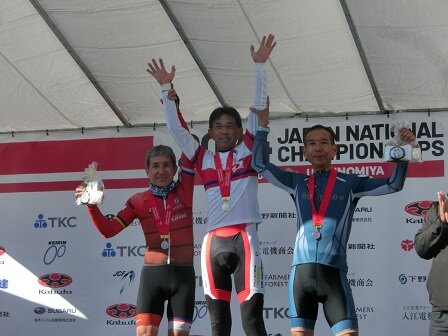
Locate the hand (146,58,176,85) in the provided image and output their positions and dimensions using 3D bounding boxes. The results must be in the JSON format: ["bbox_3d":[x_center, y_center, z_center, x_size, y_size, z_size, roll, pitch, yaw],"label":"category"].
[{"bbox_3d":[-0.357,-0.551,6.350,0.150,0.165,0.055,-24,-3,4],"label":"hand"}]

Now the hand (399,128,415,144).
[{"bbox_3d":[1.007,-0.174,6.100,0.092,0.090,0.085,-2,-8,11],"label":"hand"}]

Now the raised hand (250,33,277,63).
[{"bbox_3d":[0.225,-0.685,6.350,0.130,0.175,0.055,17,-3,5],"label":"raised hand"}]

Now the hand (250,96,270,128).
[{"bbox_3d":[0.212,-0.314,6.300,0.080,0.175,0.100,1,-8,41],"label":"hand"}]

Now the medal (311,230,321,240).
[{"bbox_3d":[0.500,0.365,6.070,0.048,0.054,0.007,-2,-8,10],"label":"medal"}]

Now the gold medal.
[{"bbox_3d":[0.010,0.219,6.270,0.049,0.058,0.007,-2,-8,7],"label":"gold medal"}]

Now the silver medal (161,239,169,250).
[{"bbox_3d":[-0.339,0.442,6.380,0.048,0.055,0.007,-1,-8,6],"label":"silver medal"}]

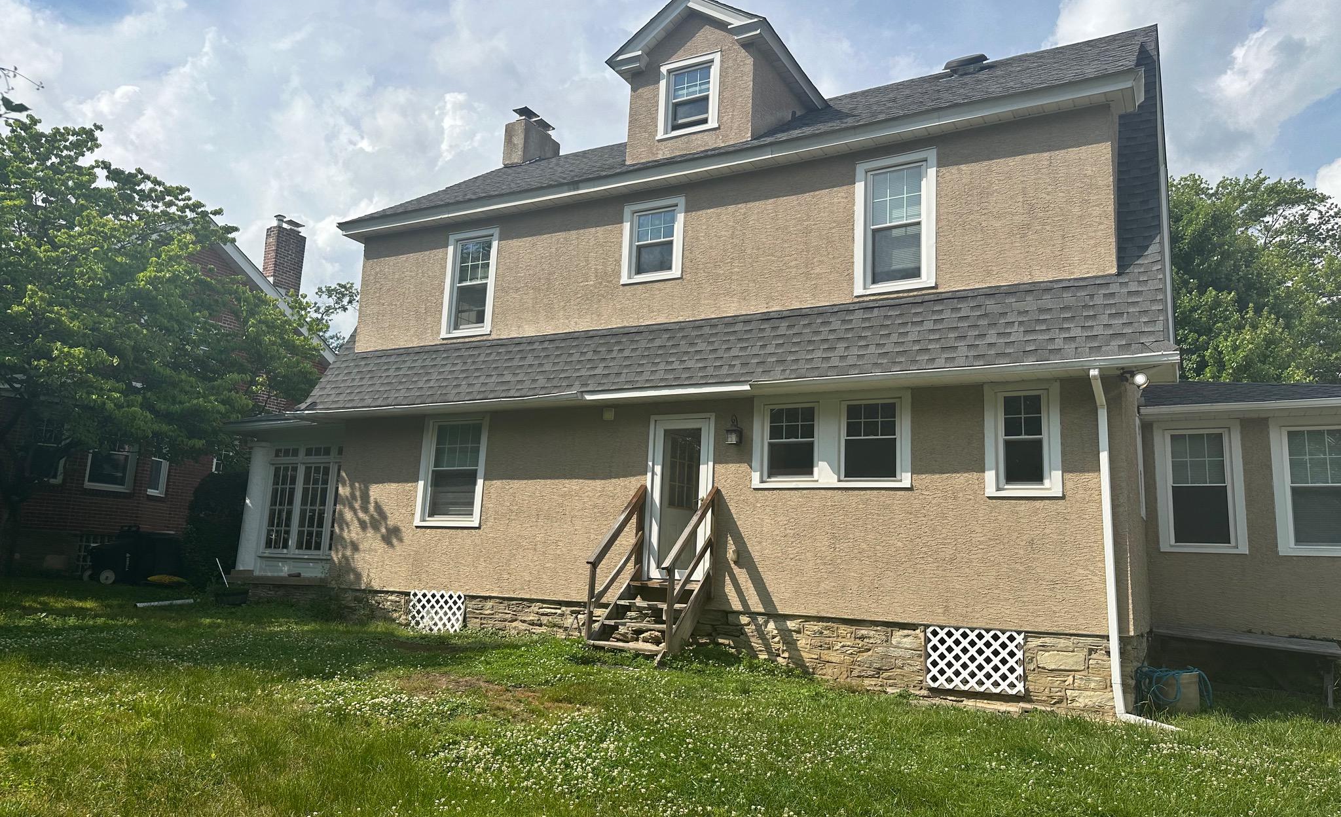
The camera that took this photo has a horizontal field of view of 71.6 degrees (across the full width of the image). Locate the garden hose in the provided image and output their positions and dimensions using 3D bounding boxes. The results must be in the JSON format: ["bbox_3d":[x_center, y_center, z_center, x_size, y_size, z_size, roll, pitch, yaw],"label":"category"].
[{"bbox_3d":[5.307,2.960,9.779,0.680,0.458,0.513,-3,-12,28],"label":"garden hose"}]

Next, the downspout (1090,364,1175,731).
[{"bbox_3d":[4.473,1.312,9.024,0.591,3.440,0.424,-3,-12,28],"label":"downspout"}]

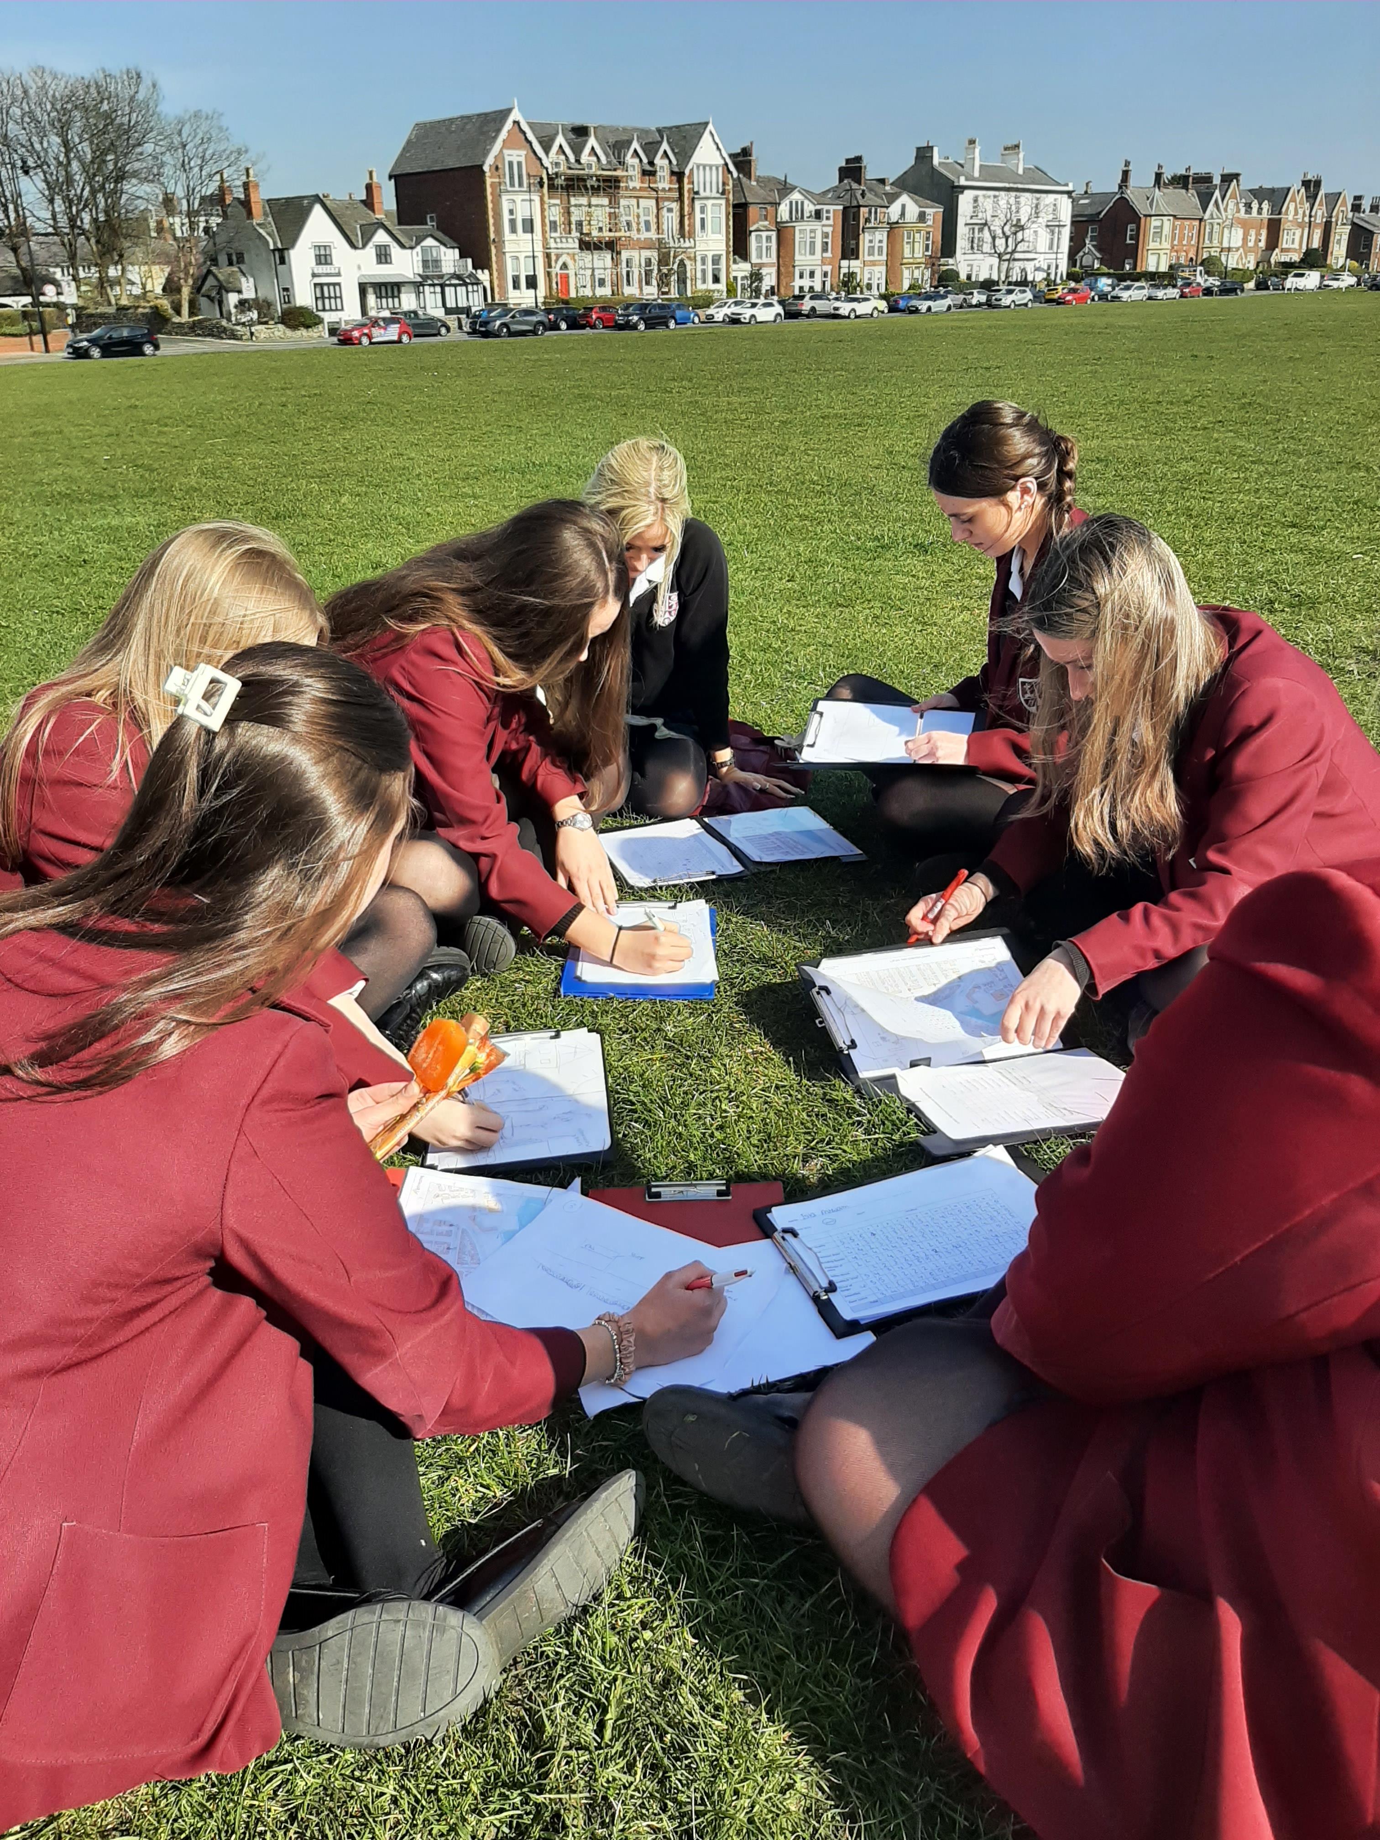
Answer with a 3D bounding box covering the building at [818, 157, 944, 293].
[{"bbox_3d":[16.995,-67.503,137.162,10.000,12.200,14.400,19,31,38],"label":"building"}]

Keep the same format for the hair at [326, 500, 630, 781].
[{"bbox_3d":[-0.352,-0.475,2.360,0.440,0.460,0.260,8,26,20],"label":"hair"}]

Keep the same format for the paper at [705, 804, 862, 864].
[{"bbox_3d":[0.182,-0.167,2.736,0.210,0.012,0.290,-9,25,-16],"label":"paper"}]

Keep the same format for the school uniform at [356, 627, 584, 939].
[{"bbox_3d":[-0.398,-0.272,2.362,0.450,0.490,0.400,8,26,20],"label":"school uniform"}]

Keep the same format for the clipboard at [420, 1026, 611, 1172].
[{"bbox_3d":[-0.227,0.243,1.858,0.235,0.025,0.330,-4,24,-5],"label":"clipboard"}]

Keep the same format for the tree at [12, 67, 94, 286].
[{"bbox_3d":[-38.706,-44.604,84.000,5.500,13.600,5.500,-2,23,0],"label":"tree"}]

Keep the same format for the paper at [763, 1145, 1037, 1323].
[{"bbox_3d":[0.272,0.359,1.592,0.297,0.012,0.210,-9,26,-16],"label":"paper"}]

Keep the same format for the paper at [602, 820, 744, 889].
[{"bbox_3d":[-0.045,-0.135,2.700,0.210,0.012,0.297,-9,25,-16],"label":"paper"}]

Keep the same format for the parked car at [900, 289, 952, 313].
[{"bbox_3d":[19.338,-49.977,112.000,4.350,1.450,1.790,-23,33,-39],"label":"parked car"}]

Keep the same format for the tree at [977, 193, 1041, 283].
[{"bbox_3d":[31.173,-66.489,135.000,6.400,9.000,6.400,-2,23,0],"label":"tree"}]

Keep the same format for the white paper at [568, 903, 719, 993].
[{"bbox_3d":[-0.069,0.033,2.250,0.210,0.015,0.285,-2,24,-2],"label":"white paper"}]

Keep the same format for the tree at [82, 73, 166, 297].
[{"bbox_3d":[-34.790,-44.958,85.000,5.500,13.600,5.500,-2,23,0],"label":"tree"}]

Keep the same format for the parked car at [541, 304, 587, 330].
[{"bbox_3d":[-8.766,-42.660,98.000,4.300,1.530,1.800,-23,32,-38],"label":"parked car"}]

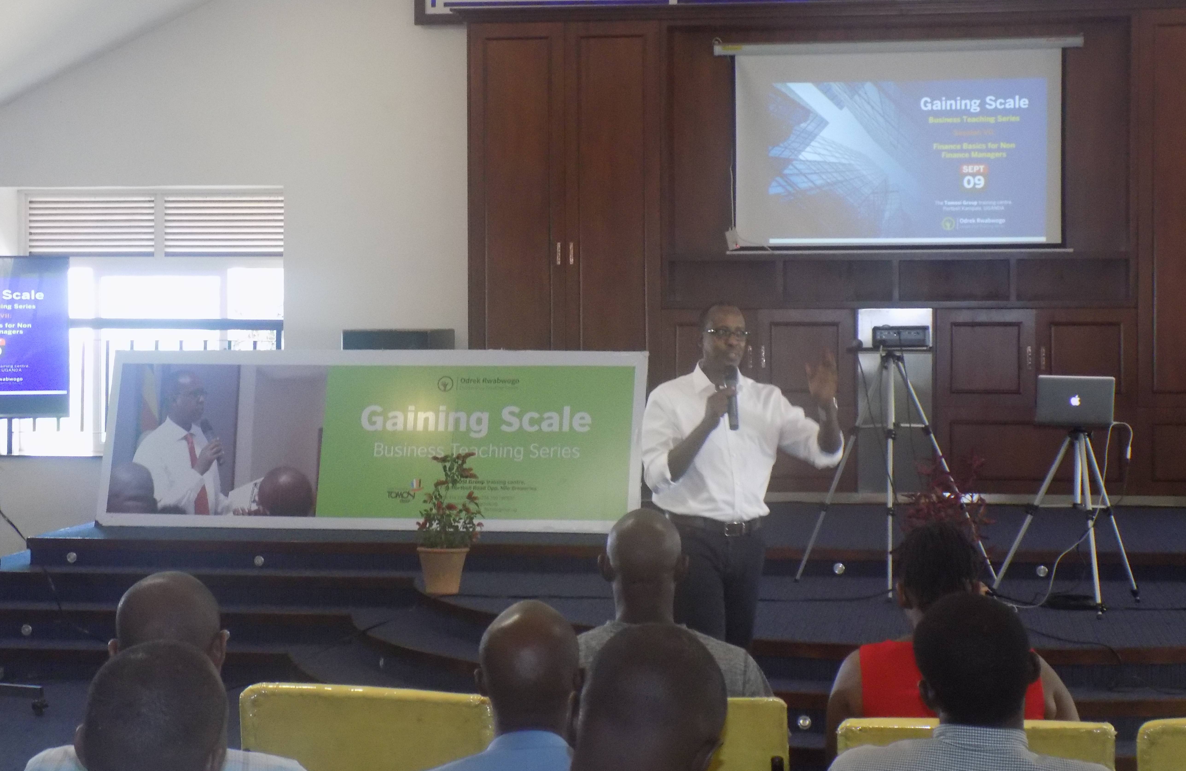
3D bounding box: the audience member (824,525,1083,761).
[{"bbox_3d":[0.670,0.870,4.360,0.480,1.250,0.820,0,1,3],"label":"audience member"}]

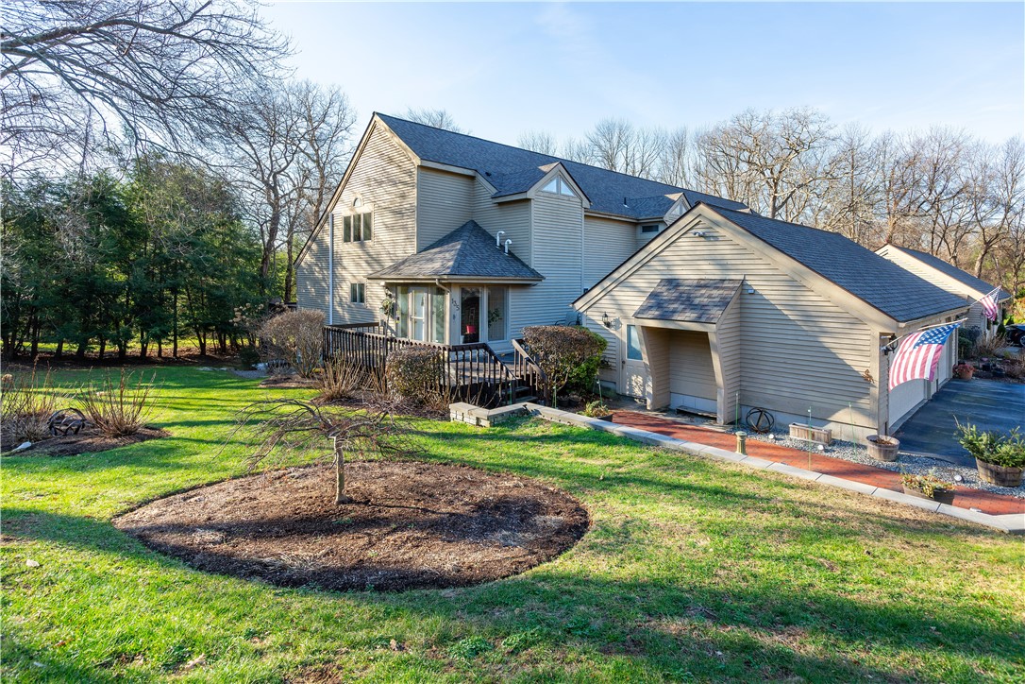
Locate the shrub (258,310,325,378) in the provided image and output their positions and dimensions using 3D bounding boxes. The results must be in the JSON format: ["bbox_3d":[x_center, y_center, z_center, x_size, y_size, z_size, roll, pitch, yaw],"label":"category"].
[{"bbox_3d":[-7.362,0.078,16.100,2.250,2.250,2.100,0,6,0],"label":"shrub"}]

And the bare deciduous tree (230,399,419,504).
[{"bbox_3d":[-2.734,1.613,7.100,2.850,1.550,2.500,0,6,0],"label":"bare deciduous tree"}]

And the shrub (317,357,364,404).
[{"bbox_3d":[-4.831,1.040,13.500,1.350,1.320,1.300,0,6,0],"label":"shrub"}]

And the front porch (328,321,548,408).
[{"bbox_3d":[-3.115,0.540,14.200,7.500,1.500,1.250,5,8,42],"label":"front porch"}]

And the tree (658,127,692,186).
[{"bbox_3d":[14.128,-10.606,42.000,3.200,16.000,3.200,0,6,0],"label":"tree"}]

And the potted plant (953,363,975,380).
[{"bbox_3d":[14.011,0.936,15.000,0.680,0.550,0.650,0,6,0],"label":"potted plant"}]

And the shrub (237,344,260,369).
[{"bbox_3d":[-9.266,0.530,17.000,0.880,0.900,0.880,0,6,0],"label":"shrub"}]

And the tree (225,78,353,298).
[{"bbox_3d":[-12.452,-7.556,27.000,7.600,14.200,7.000,0,6,0],"label":"tree"}]

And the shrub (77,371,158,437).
[{"bbox_3d":[-8.265,1.243,10.200,1.750,1.420,1.600,0,6,0],"label":"shrub"}]

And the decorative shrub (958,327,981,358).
[{"bbox_3d":[16.919,0.035,18.000,1.100,1.200,1.100,0,6,0],"label":"decorative shrub"}]

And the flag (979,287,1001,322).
[{"bbox_3d":[15.082,-1.193,15.300,0.350,1.100,0.650,-5,8,-41],"label":"flag"}]

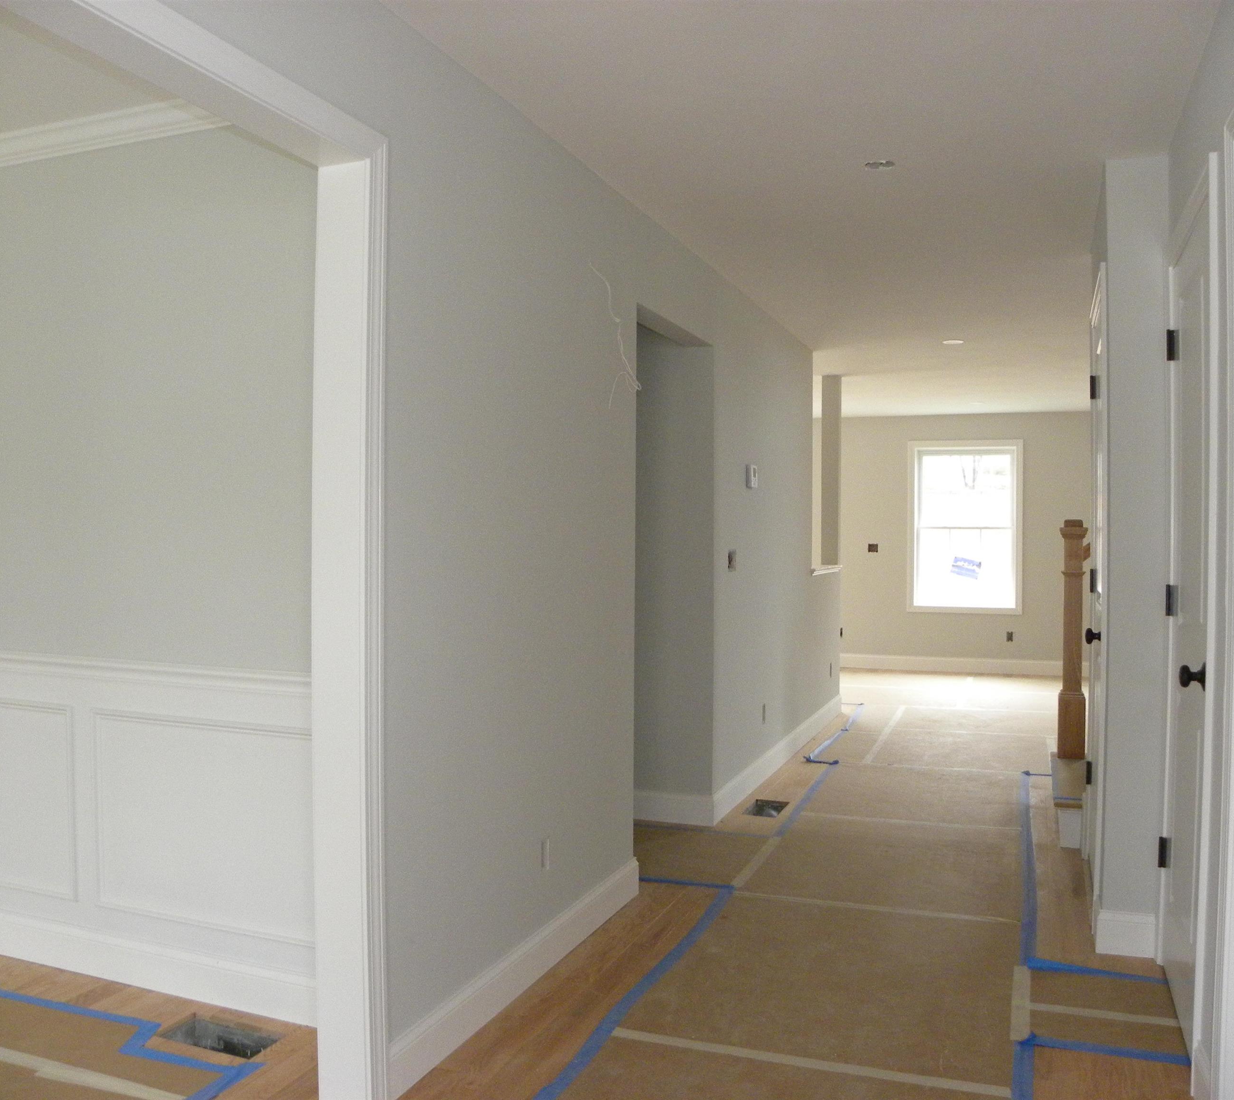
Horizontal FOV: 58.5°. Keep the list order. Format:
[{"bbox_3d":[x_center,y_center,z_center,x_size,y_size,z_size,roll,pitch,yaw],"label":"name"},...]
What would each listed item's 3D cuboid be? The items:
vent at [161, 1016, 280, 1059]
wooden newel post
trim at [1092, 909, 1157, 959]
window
[{"bbox_3d":[-0.981,1.212,2.727,0.298,0.030,0.150,1,1,21],"label":"vent"},{"bbox_3d":[2.225,0.432,5.378,0.130,1.172,0.130,1,1,21],"label":"wooden newel post"},{"bbox_3d":[1.518,1.145,3.288,0.178,0.137,0.018,1,1,21],"label":"trim"},{"bbox_3d":[3.233,-0.213,10.250,1.045,1.618,0.090,1,1,21],"label":"window"}]

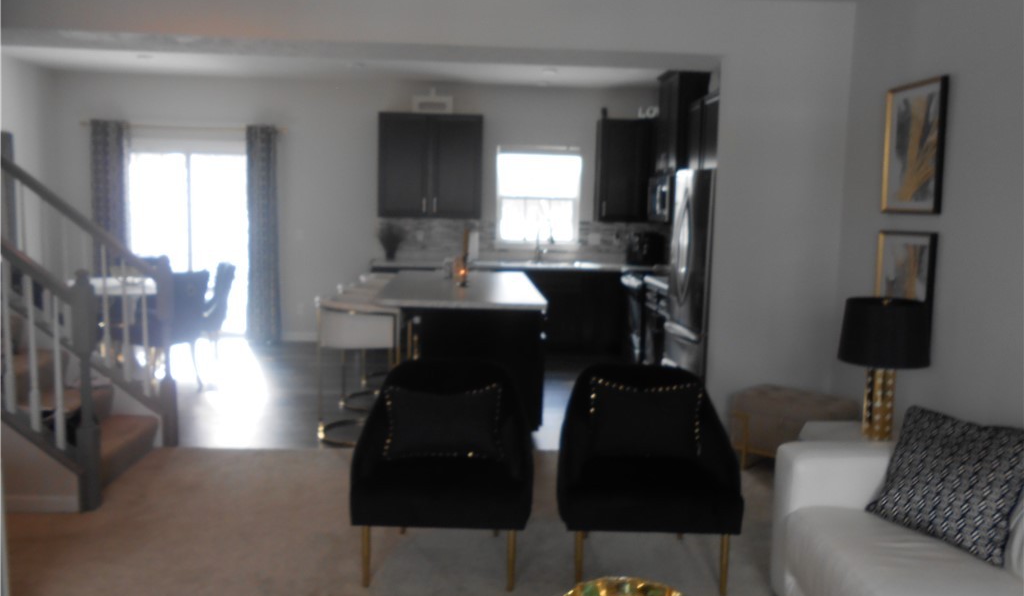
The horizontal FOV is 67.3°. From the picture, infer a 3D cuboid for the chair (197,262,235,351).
[{"bbox_3d":[-2.912,0.127,7.204,0.570,0.910,0.530,-2,8,-29],"label":"chair"}]

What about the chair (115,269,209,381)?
[{"bbox_3d":[-2.728,0.260,6.014,0.600,0.930,0.520,5,7,25],"label":"chair"}]

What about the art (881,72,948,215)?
[{"bbox_3d":[2.027,-0.757,3.890,0.035,0.650,0.470,1,7,-3],"label":"art"}]

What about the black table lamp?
[{"bbox_3d":[1.569,0.317,3.245,0.390,0.640,0.390,1,7,-3],"label":"black table lamp"}]

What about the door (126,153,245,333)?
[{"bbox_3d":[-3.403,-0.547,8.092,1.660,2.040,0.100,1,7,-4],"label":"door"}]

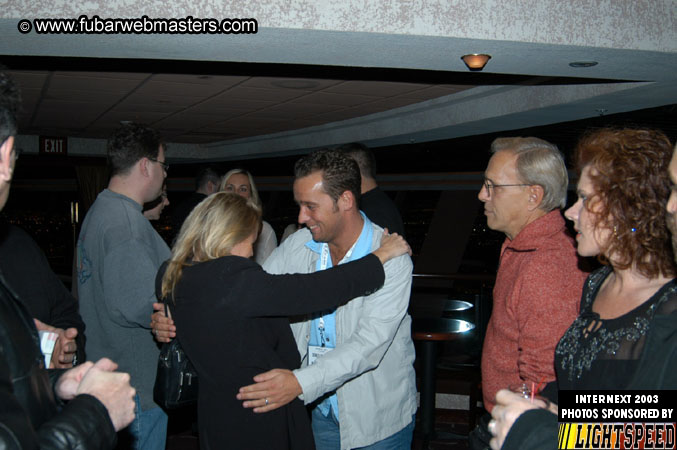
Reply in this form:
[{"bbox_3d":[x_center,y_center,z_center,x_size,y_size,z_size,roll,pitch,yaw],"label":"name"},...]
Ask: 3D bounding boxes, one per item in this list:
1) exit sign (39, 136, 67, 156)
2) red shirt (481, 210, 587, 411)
[{"bbox_3d":[-3.444,-0.946,8.150,0.310,0.235,0.050,-1,3,-26],"label":"exit sign"},{"bbox_3d":[0.530,0.238,1.780,0.320,0.560,0.500,1,2,6],"label":"red shirt"}]

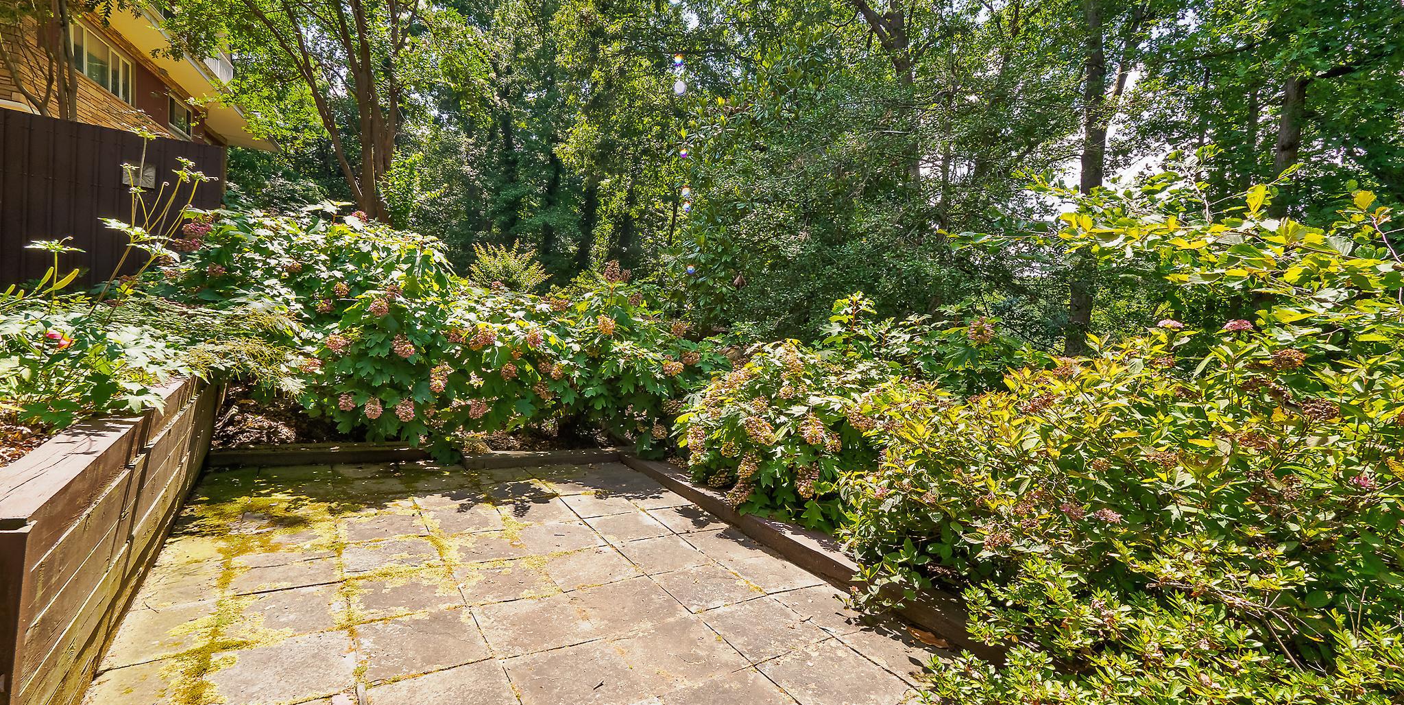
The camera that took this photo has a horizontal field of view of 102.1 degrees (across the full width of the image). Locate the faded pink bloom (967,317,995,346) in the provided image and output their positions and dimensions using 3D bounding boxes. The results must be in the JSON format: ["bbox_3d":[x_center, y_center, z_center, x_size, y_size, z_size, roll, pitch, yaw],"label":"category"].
[{"bbox_3d":[2.015,-0.154,4.100,0.190,0.200,0.190,4,3,26],"label":"faded pink bloom"}]

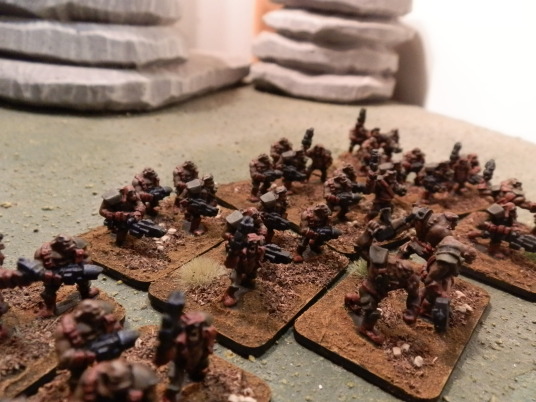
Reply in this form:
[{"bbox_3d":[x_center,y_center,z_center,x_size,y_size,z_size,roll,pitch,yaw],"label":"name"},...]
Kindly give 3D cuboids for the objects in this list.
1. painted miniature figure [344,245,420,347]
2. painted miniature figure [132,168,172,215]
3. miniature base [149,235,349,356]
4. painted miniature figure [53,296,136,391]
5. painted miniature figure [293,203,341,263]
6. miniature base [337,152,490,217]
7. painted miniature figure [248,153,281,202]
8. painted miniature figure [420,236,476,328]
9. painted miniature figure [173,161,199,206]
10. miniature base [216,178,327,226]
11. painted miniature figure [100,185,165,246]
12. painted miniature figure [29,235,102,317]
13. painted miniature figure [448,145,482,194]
[{"bbox_3d":[0.021,0.017,0.082,0.011,0.018,0.011,-18,33,-35],"label":"painted miniature figure"},{"bbox_3d":[-0.032,-0.003,0.122,0.009,0.015,0.009,-20,34,-37],"label":"painted miniature figure"},{"bbox_3d":[-0.002,0.019,0.111,0.032,0.003,0.050,18,25,28],"label":"miniature base"},{"bbox_3d":[-0.027,0.023,0.069,0.011,0.017,0.009,-18,33,-35],"label":"painted miniature figure"},{"bbox_3d":[0.012,0.007,0.106,0.010,0.015,0.009,-18,33,-35],"label":"painted miniature figure"},{"bbox_3d":[0.051,-0.006,0.154,0.042,0.003,0.033,-17,32,-34],"label":"miniature base"},{"bbox_3d":[-0.001,-0.009,0.157,0.011,0.017,0.011,-13,28,-38],"label":"painted miniature figure"},{"bbox_3d":[0.041,0.018,0.100,0.013,0.018,0.012,18,25,28],"label":"painted miniature figure"},{"bbox_3d":[-0.027,-0.006,0.143,0.011,0.016,0.011,-14,29,-41],"label":"painted miniature figure"},{"bbox_3d":[0.005,-0.003,0.167,0.050,0.003,0.032,-15,30,-42],"label":"miniature base"},{"bbox_3d":[-0.033,0.004,0.107,0.012,0.016,0.010,21,32,34],"label":"painted miniature figure"},{"bbox_3d":[-0.040,0.014,0.086,0.011,0.016,0.010,-18,33,-35],"label":"painted miniature figure"},{"bbox_3d":[0.084,-0.013,0.185,0.012,0.019,0.011,-11,28,-37],"label":"painted miniature figure"}]

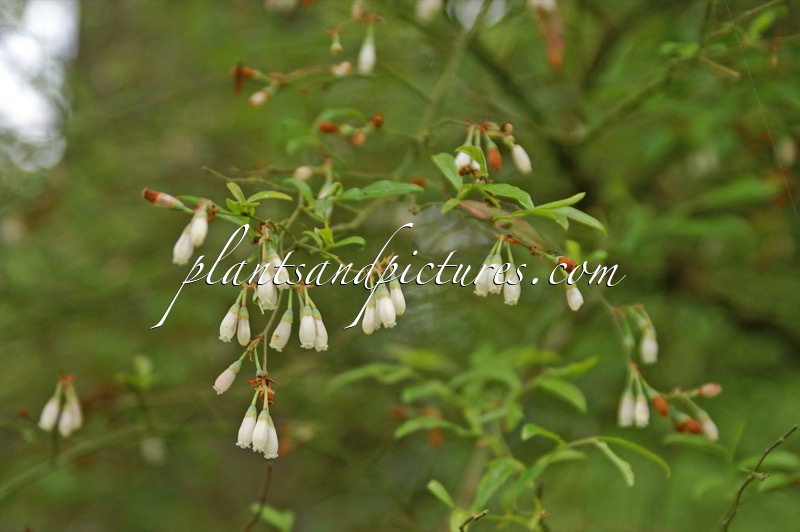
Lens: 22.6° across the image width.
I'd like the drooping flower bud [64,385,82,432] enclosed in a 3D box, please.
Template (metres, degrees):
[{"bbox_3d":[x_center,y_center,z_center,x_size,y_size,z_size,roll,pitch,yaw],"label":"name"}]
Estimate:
[{"bbox_3d":[-0.106,0.046,0.650,0.005,0.015,0.005,-10,0,0],"label":"drooping flower bud"}]

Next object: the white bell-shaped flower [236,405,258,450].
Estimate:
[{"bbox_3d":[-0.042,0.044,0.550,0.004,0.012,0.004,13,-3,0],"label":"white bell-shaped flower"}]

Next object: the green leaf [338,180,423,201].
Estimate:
[{"bbox_3d":[-0.006,-0.022,0.570,0.025,0.003,0.008,-6,26,-6],"label":"green leaf"}]

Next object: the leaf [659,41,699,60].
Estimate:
[{"bbox_3d":[0.103,-0.080,0.740,0.015,0.004,0.007,6,18,-15],"label":"leaf"}]

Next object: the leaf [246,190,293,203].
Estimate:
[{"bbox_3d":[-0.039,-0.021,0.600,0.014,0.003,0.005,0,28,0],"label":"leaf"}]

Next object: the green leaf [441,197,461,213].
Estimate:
[{"bbox_3d":[0.014,-0.017,0.565,0.003,0.007,0.001,43,-12,30],"label":"green leaf"}]

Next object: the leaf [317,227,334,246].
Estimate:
[{"bbox_3d":[-0.018,-0.007,0.490,0.004,0.005,0.004,-14,0,0],"label":"leaf"}]

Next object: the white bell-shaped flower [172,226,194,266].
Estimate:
[{"bbox_3d":[-0.048,-0.004,0.450,0.004,0.009,0.004,13,0,0],"label":"white bell-shaped flower"}]

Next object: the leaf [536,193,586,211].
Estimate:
[{"bbox_3d":[0.044,-0.018,0.550,0.015,0.003,0.004,-19,17,6],"label":"leaf"}]

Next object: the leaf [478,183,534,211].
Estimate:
[{"bbox_3d":[0.029,-0.019,0.550,0.017,0.004,0.007,24,31,12],"label":"leaf"}]

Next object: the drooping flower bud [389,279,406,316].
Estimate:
[{"bbox_3d":[0.000,0.007,0.450,0.004,0.009,0.004,-12,0,0],"label":"drooping flower bud"}]

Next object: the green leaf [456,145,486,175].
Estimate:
[{"bbox_3d":[0.020,-0.030,0.560,0.003,0.011,0.005,-37,15,32],"label":"green leaf"}]

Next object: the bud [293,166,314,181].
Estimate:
[{"bbox_3d":[-0.031,-0.030,0.640,0.007,0.004,0.004,-20,0,-12],"label":"bud"}]

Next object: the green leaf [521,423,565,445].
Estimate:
[{"bbox_3d":[0.044,0.052,0.620,0.014,0.003,0.006,19,27,0],"label":"green leaf"}]

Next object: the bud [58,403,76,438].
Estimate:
[{"bbox_3d":[-0.094,0.044,0.565,0.004,0.010,0.004,7,0,0],"label":"bud"}]

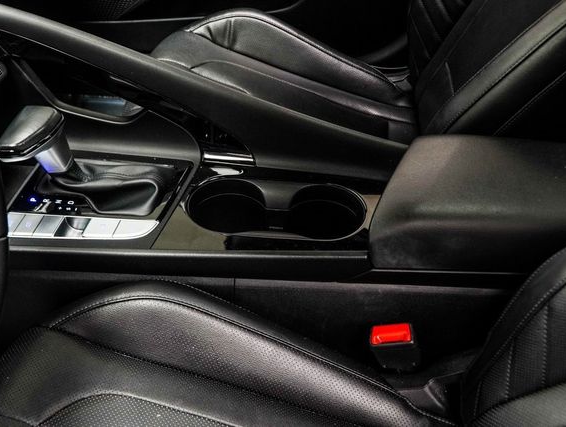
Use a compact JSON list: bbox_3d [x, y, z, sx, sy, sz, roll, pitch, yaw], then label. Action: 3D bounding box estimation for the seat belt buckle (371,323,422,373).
[{"bbox_3d":[0.111,0.134,0.628,0.043,0.053,0.027,-9,43,14],"label":"seat belt buckle"}]

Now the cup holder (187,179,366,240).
[{"bbox_3d":[-0.007,0.021,0.680,0.184,0.070,0.083,3,45,3],"label":"cup holder"}]

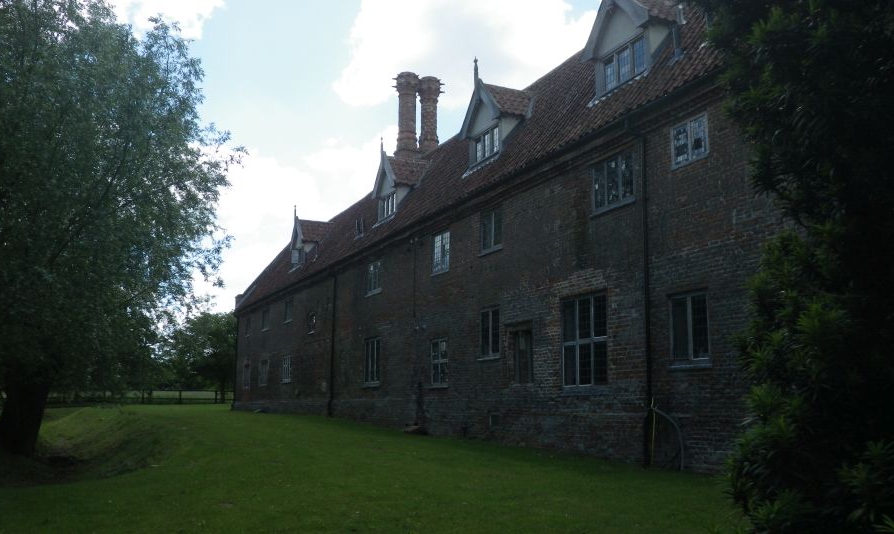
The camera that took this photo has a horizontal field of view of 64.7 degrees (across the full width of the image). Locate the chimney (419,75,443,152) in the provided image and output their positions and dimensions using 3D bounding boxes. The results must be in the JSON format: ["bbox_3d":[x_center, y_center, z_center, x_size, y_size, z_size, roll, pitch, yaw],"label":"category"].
[{"bbox_3d":[-0.659,-5.924,27.870,0.930,3.474,0.930,7,-13,-27],"label":"chimney"}]

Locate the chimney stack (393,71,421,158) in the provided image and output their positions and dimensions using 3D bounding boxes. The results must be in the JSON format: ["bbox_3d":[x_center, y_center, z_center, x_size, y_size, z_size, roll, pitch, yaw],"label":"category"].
[{"bbox_3d":[-1.541,-5.973,27.397,0.930,3.553,0.930,7,-13,-27],"label":"chimney stack"}]

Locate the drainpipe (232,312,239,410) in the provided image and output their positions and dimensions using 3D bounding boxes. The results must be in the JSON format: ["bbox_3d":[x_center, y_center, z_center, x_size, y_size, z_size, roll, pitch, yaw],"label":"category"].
[{"bbox_3d":[-11.823,5.221,39.492,0.140,5.447,0.120,7,-13,-27],"label":"drainpipe"}]

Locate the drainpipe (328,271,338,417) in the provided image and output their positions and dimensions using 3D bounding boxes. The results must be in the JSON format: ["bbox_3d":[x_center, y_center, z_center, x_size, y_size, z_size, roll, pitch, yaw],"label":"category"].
[{"bbox_3d":[-4.074,2.637,25.154,0.150,5.230,0.120,7,-13,-27],"label":"drainpipe"}]

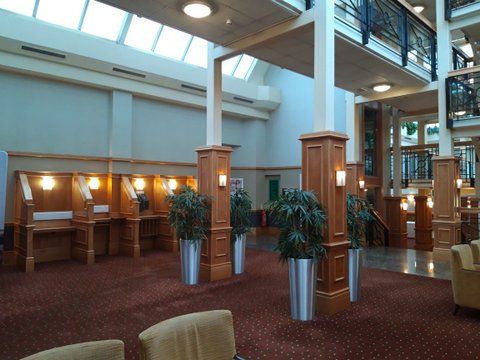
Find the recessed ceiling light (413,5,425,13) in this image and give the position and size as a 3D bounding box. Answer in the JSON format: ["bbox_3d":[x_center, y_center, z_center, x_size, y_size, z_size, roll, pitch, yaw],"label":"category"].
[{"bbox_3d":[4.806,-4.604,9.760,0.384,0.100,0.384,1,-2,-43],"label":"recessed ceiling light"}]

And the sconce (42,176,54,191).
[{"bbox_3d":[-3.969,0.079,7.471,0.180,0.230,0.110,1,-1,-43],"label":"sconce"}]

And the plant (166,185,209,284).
[{"bbox_3d":[-0.860,0.906,6.080,0.720,1.648,0.720,0,-1,0],"label":"plant"}]

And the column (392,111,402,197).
[{"bbox_3d":[5.027,-0.853,11.520,0.192,2.784,0.192,1,-2,-43],"label":"column"}]

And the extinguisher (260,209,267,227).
[{"bbox_3d":[0.746,1.182,11.298,0.180,0.570,0.170,1,-1,-43],"label":"extinguisher"}]

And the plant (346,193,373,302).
[{"bbox_3d":[1.586,0.932,5.152,0.656,1.568,0.656,1,-2,-43],"label":"plant"}]

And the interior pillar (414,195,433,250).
[{"bbox_3d":[6.745,1.608,13.200,0.440,2.016,0.440,1,-2,-43],"label":"interior pillar"}]

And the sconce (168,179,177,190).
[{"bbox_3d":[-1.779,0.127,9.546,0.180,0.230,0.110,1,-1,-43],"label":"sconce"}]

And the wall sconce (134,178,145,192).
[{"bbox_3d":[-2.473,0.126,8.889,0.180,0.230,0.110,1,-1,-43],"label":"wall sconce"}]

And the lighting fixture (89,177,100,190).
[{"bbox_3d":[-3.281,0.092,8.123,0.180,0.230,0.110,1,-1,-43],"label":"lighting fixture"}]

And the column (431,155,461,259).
[{"bbox_3d":[4.632,0.636,8.048,0.448,2.315,0.448,1,-2,-43],"label":"column"}]

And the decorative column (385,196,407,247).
[{"bbox_3d":[4.938,1.448,11.360,0.432,1.808,0.432,1,-2,-43],"label":"decorative column"}]

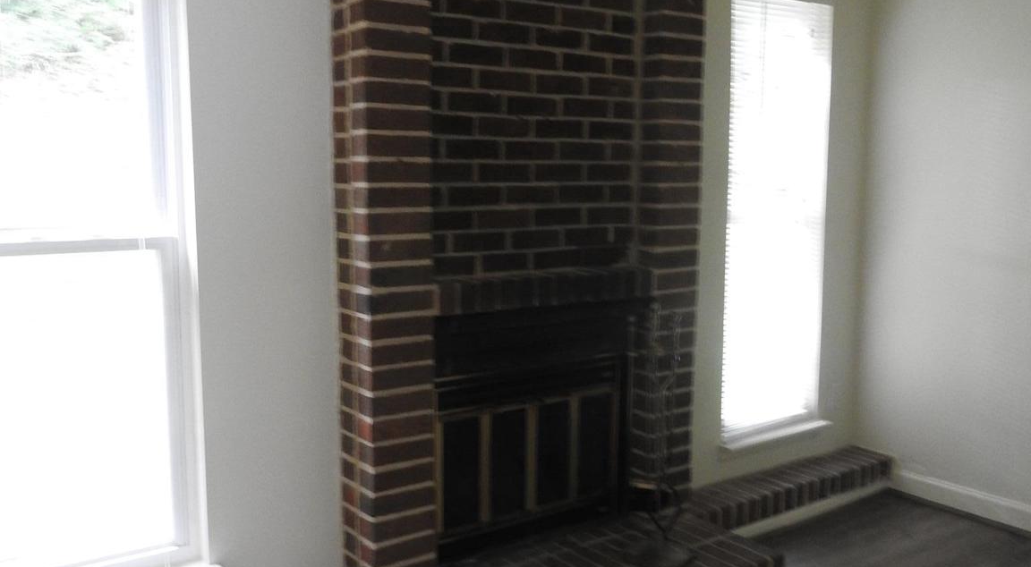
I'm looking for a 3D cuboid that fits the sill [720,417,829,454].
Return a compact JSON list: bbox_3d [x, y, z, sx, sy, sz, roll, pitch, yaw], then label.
[{"bbox_3d":[1.044,0.601,3.828,0.648,0.036,0.107,-5,9,-35],"label":"sill"}]

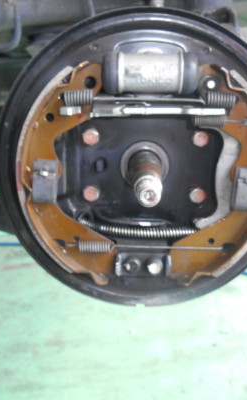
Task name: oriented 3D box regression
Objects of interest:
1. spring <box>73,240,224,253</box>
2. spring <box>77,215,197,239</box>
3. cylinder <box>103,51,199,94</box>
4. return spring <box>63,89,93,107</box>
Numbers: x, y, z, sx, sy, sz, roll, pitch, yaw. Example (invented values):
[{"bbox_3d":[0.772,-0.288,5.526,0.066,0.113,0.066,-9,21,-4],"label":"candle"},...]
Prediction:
[{"bbox_3d":[0.018,0.036,0.307,0.114,0.008,0.008,1,14,0],"label":"spring"},{"bbox_3d":[0.011,0.022,0.320,0.096,0.017,0.009,1,14,0],"label":"spring"},{"bbox_3d":[0.019,-0.089,0.280,0.064,0.028,0.030,1,14,0],"label":"cylinder"},{"bbox_3d":[-0.031,-0.071,0.278,0.021,0.011,0.011,1,14,0],"label":"return spring"}]

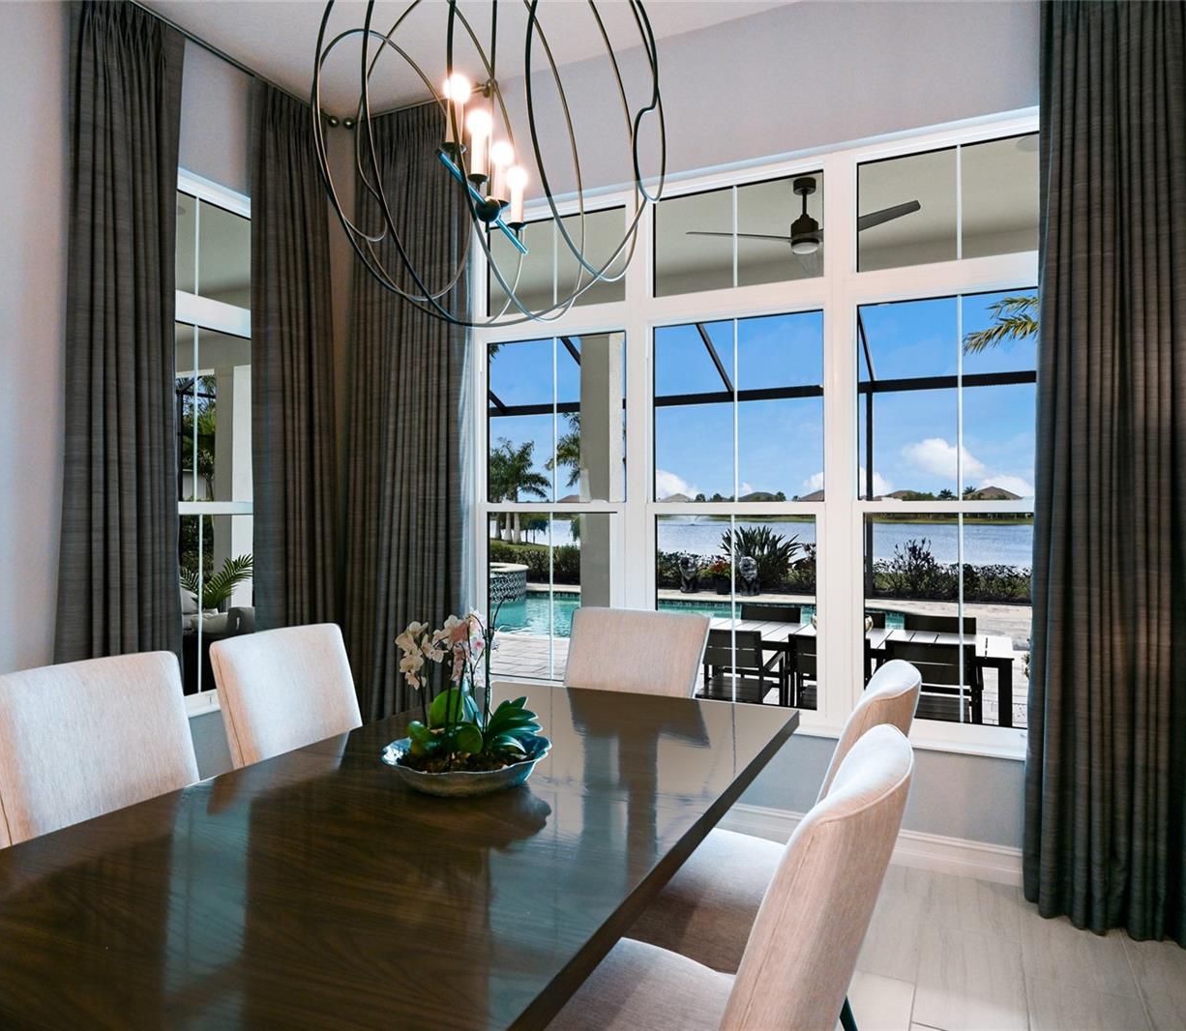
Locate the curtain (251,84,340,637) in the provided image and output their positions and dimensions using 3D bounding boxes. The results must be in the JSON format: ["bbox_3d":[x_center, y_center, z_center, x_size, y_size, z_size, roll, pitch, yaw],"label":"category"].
[{"bbox_3d":[-1.518,-0.349,3.962,0.140,3.473,0.560,0,0,25],"label":"curtain"}]

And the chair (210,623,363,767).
[{"bbox_3d":[-0.765,0.877,2.346,0.630,1.000,0.540,0,0,25],"label":"chair"}]

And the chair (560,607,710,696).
[{"bbox_3d":[0.082,0.883,2.773,0.550,1.000,0.640,0,0,25],"label":"chair"}]

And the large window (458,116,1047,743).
[{"bbox_3d":[0.595,-0.307,3.441,2.722,2.418,0.110,0,0,25],"label":"large window"}]

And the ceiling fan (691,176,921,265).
[{"bbox_3d":[1.361,-1.877,4.915,1.420,0.485,1.320,0,0,25],"label":"ceiling fan"}]

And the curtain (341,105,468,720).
[{"bbox_3d":[-0.996,-0.347,4.034,0.800,3.473,0.150,0,0,25],"label":"curtain"}]

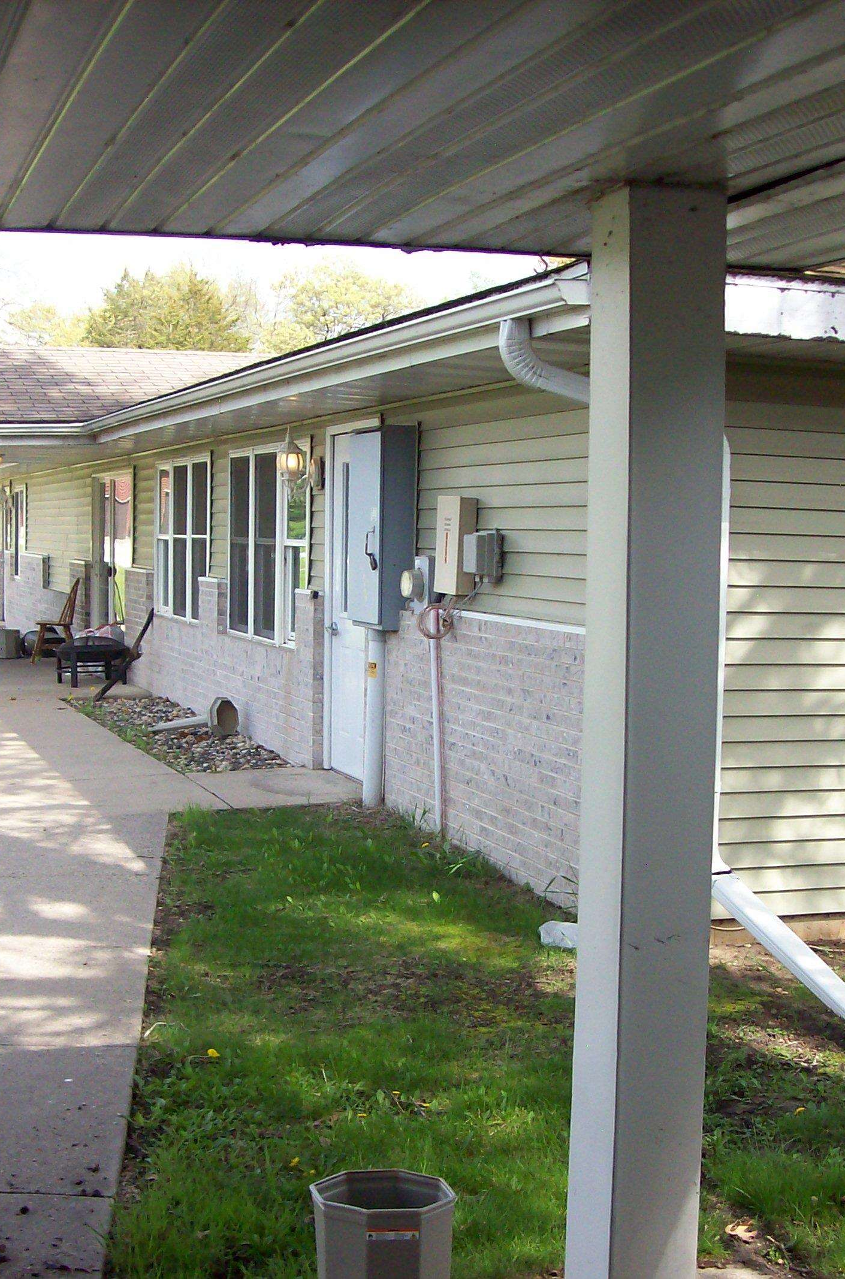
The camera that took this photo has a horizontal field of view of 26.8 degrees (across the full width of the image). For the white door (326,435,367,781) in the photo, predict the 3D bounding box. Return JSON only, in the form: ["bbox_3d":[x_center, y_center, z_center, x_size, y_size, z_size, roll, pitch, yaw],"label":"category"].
[{"bbox_3d":[-0.429,-0.216,10.597,0.090,2.075,1.080,0,4,-19],"label":"white door"}]

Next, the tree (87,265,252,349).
[{"bbox_3d":[-8.759,-7.383,60.310,6.300,10.600,6.300,0,4,-20],"label":"tree"}]

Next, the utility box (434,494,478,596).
[{"bbox_3d":[0.169,-0.462,8.700,0.096,0.476,0.325,0,4,-19],"label":"utility box"}]

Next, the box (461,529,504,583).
[{"bbox_3d":[0.276,-0.393,8.328,0.125,0.240,0.200,0,4,-20],"label":"box"}]

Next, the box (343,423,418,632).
[{"bbox_3d":[-0.223,-0.600,9.636,0.200,1.070,0.600,0,4,-20],"label":"box"}]

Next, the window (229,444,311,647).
[{"bbox_3d":[-1.120,-0.685,12.541,0.100,1.365,2.260,0,4,-19],"label":"window"}]

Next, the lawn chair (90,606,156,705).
[{"bbox_3d":[-2.638,0.131,15.673,0.590,0.810,0.550,0,4,-19],"label":"lawn chair"}]

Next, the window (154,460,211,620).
[{"bbox_3d":[-2.049,-0.849,15.032,0.100,1.360,2.200,0,4,-20],"label":"window"}]

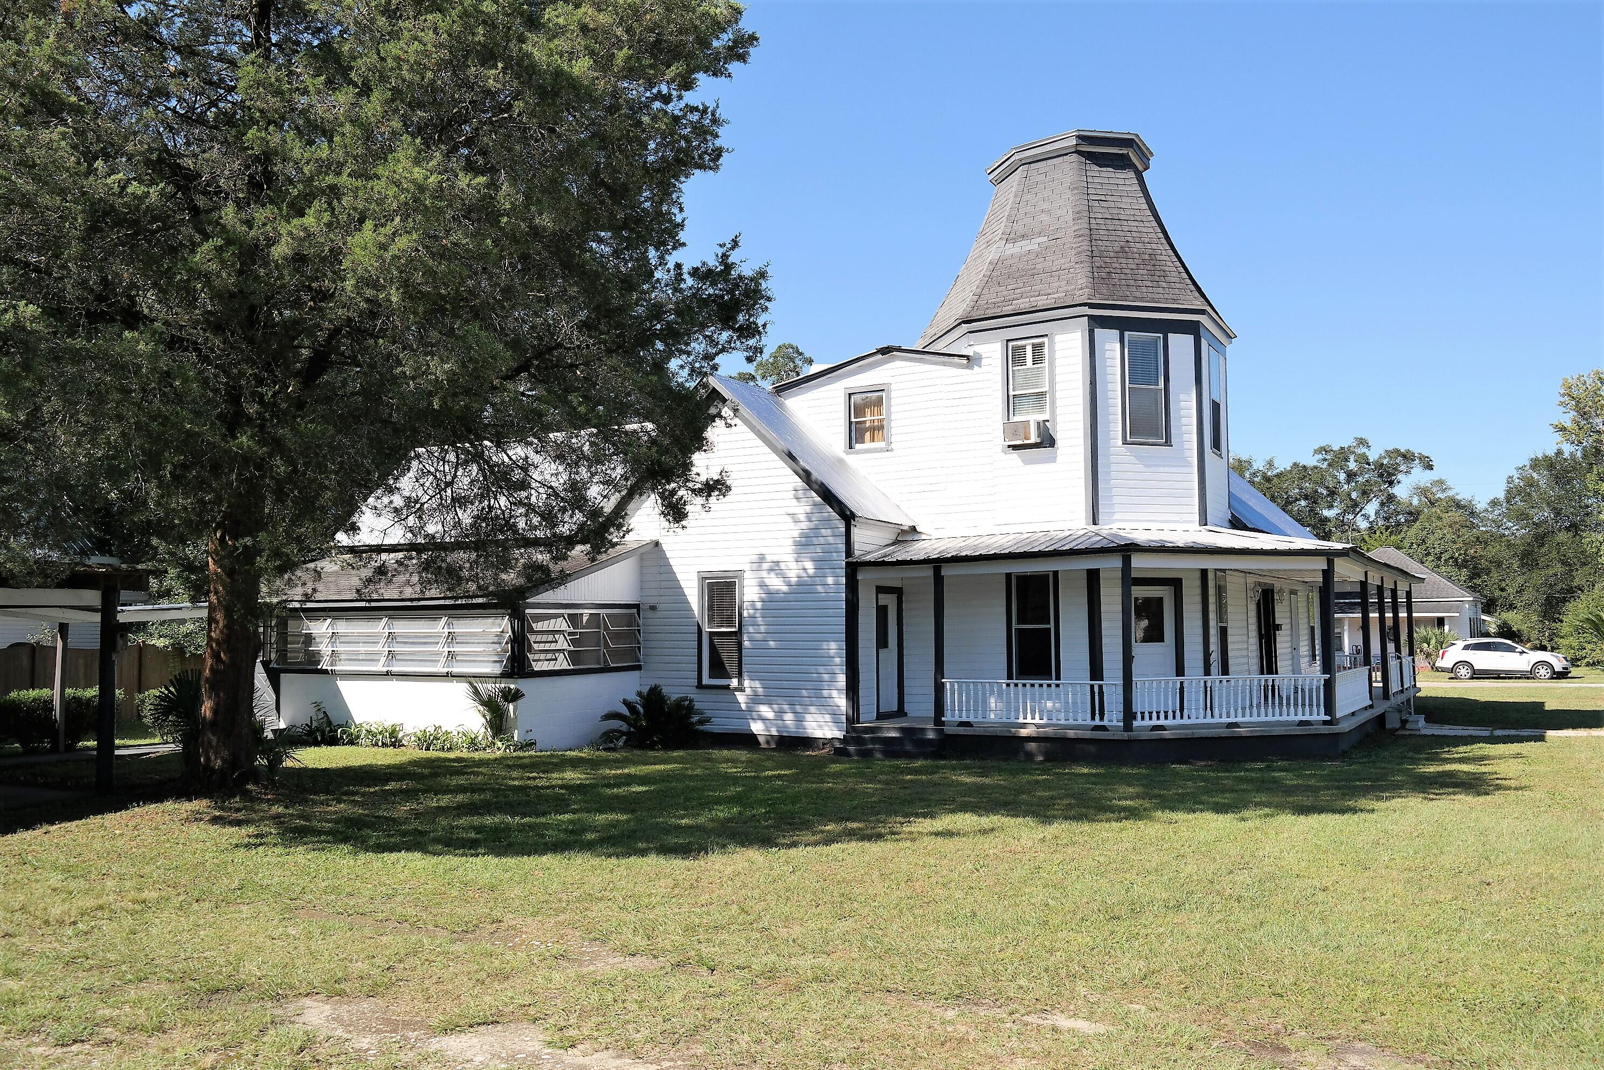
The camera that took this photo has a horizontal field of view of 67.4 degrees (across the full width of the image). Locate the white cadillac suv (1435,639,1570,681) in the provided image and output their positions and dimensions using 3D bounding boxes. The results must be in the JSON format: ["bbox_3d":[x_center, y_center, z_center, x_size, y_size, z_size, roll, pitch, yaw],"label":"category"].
[{"bbox_3d":[28.650,5.054,49.323,4.830,1.670,1.910,-2,-5,25],"label":"white cadillac suv"}]

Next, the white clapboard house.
[{"bbox_3d":[2.362,-1.389,26.663,19.120,10.630,20.650,-3,-5,31],"label":"white clapboard house"}]

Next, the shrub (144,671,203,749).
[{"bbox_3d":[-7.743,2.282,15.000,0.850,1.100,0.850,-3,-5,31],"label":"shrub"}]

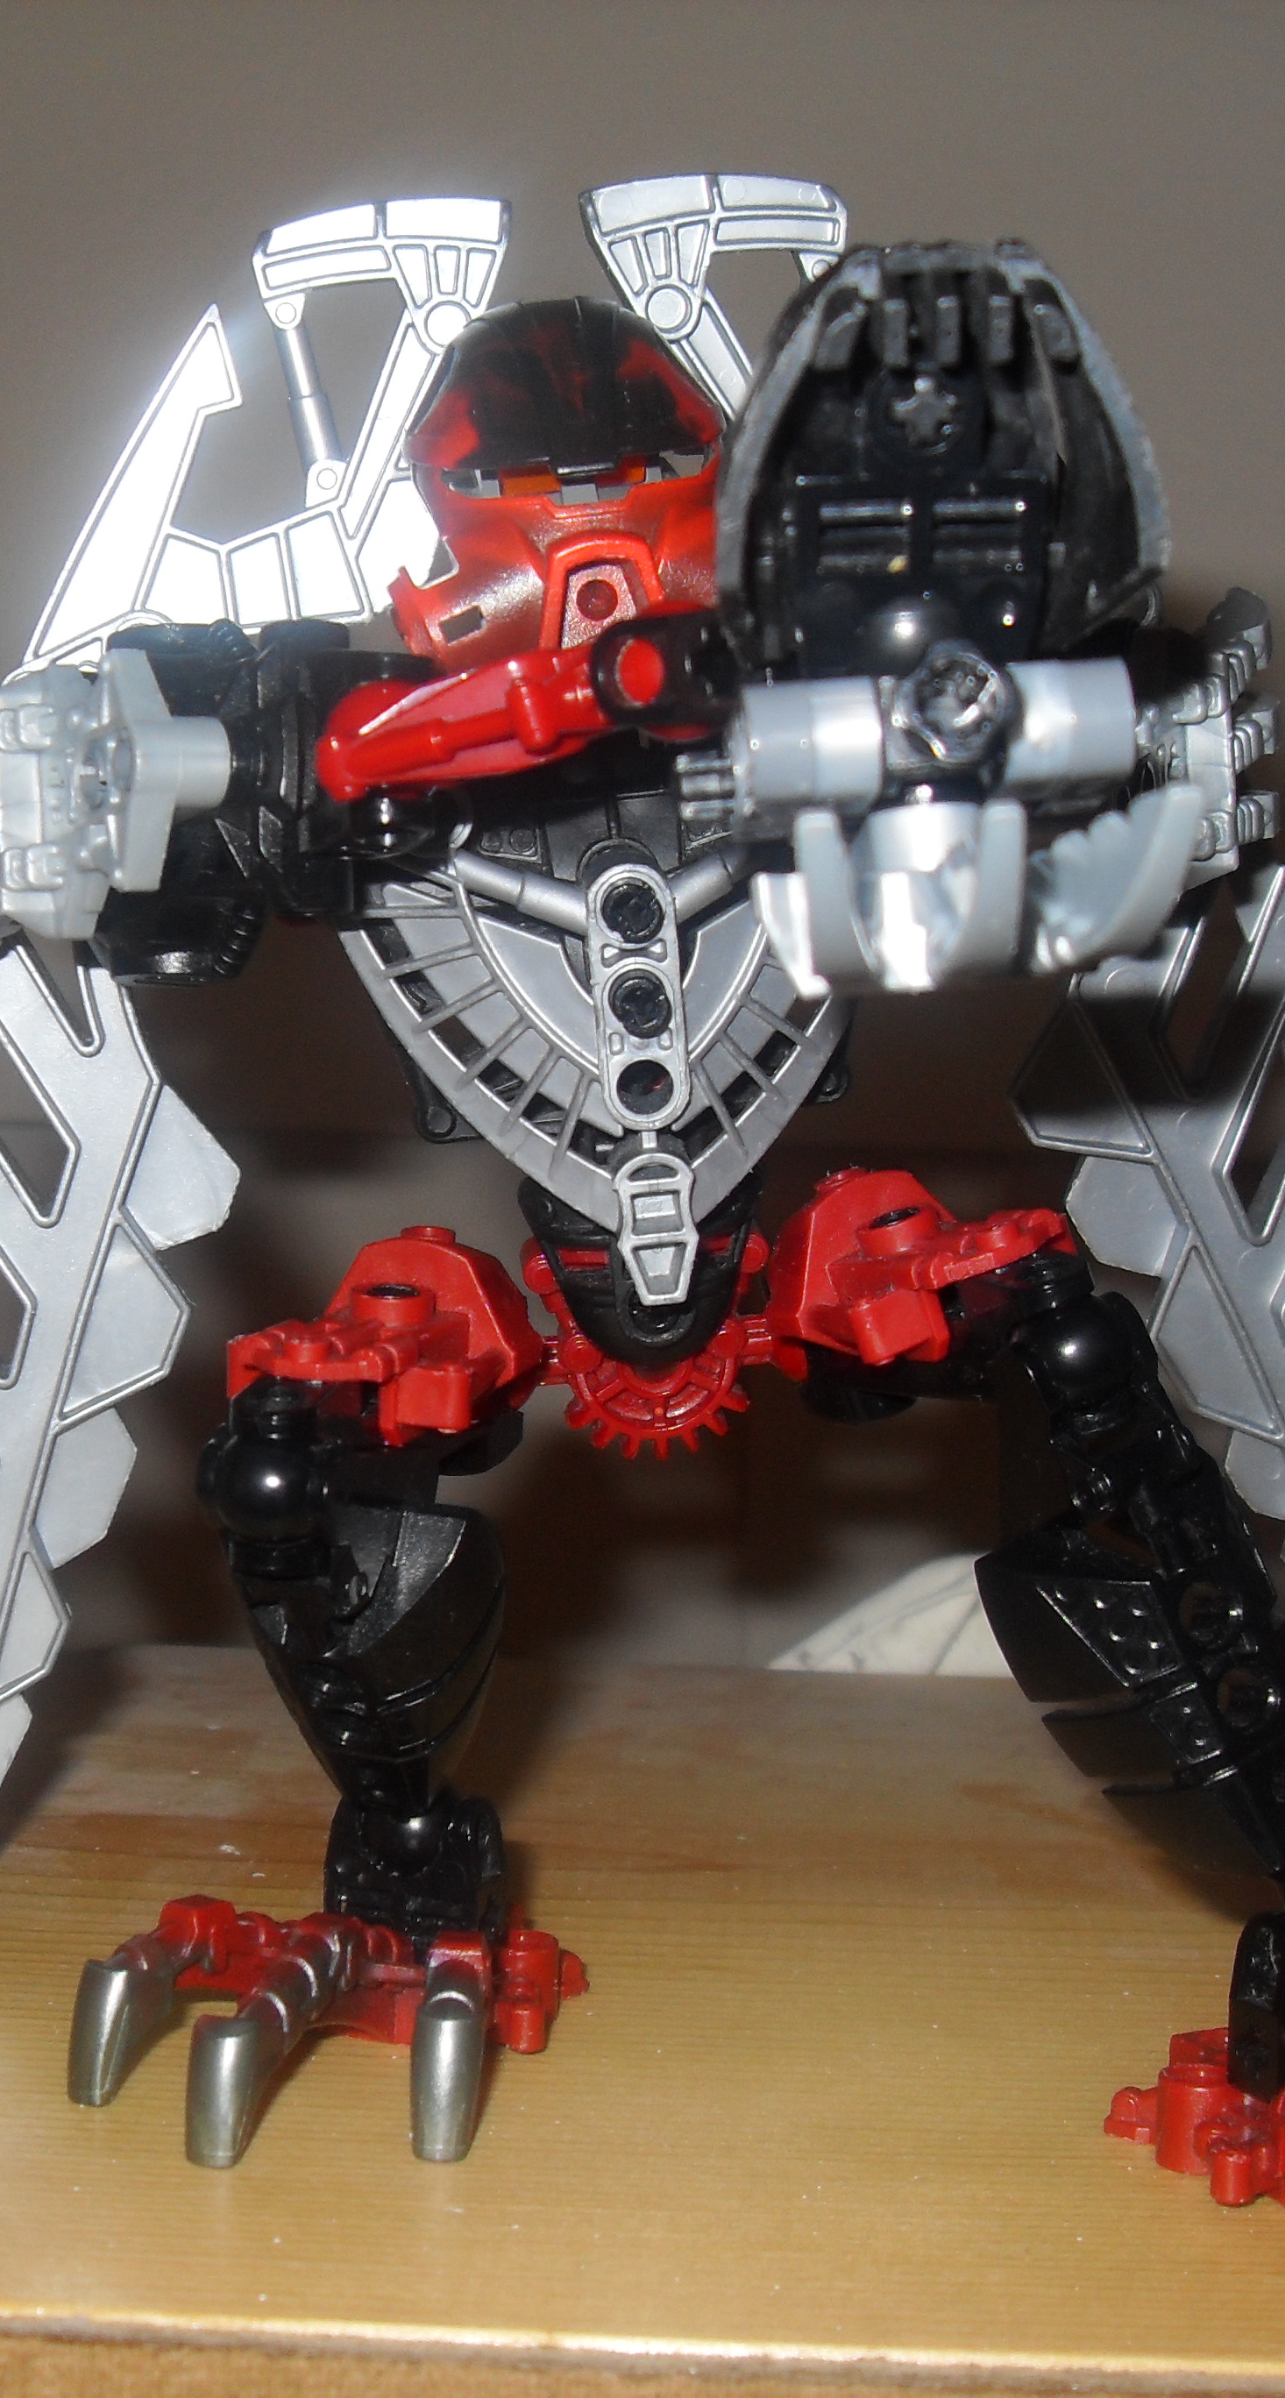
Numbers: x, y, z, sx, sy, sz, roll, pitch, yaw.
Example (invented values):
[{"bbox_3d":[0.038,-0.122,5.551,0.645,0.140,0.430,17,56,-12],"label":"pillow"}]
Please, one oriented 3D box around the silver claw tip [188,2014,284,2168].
[{"bbox_3d":[-0.039,0.084,0.297,0.008,0.015,0.009,6,5,20],"label":"silver claw tip"}]

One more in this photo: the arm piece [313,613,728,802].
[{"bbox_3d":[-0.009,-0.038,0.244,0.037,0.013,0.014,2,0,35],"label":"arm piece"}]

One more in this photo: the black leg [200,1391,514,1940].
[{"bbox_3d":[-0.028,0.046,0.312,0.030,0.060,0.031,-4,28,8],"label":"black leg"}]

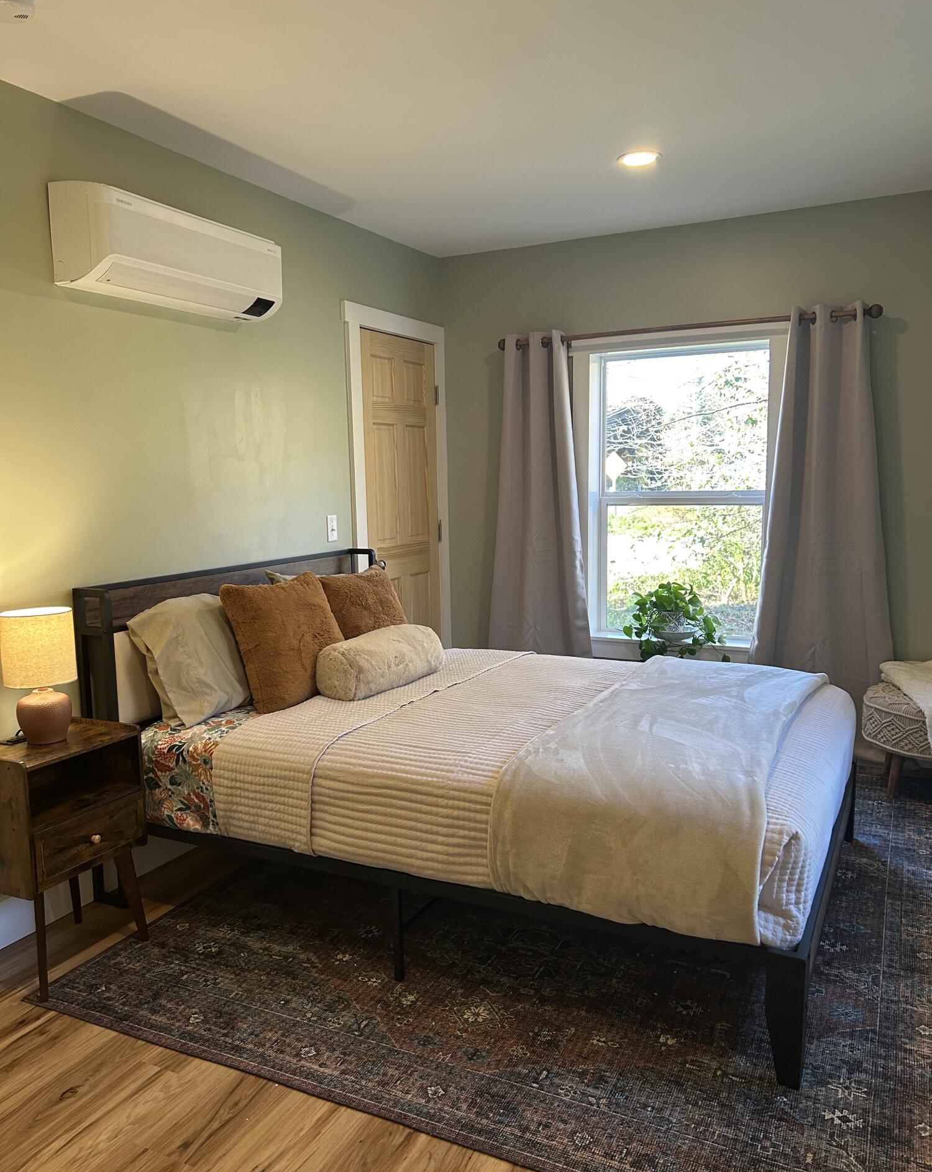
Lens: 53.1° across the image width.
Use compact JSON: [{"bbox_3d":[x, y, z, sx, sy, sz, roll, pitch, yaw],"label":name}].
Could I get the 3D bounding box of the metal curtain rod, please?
[{"bbox_3d":[0.954,-1.195,4.340,1.810,0.063,0.080,3,8,27],"label":"metal curtain rod"}]

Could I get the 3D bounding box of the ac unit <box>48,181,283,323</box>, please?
[{"bbox_3d":[-0.969,-1.109,3.136,0.215,0.297,0.825,3,8,27],"label":"ac unit"}]

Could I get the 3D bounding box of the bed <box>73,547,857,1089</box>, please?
[{"bbox_3d":[0.105,0.477,3.183,2.200,1.034,1.530,3,8,27],"label":"bed"}]

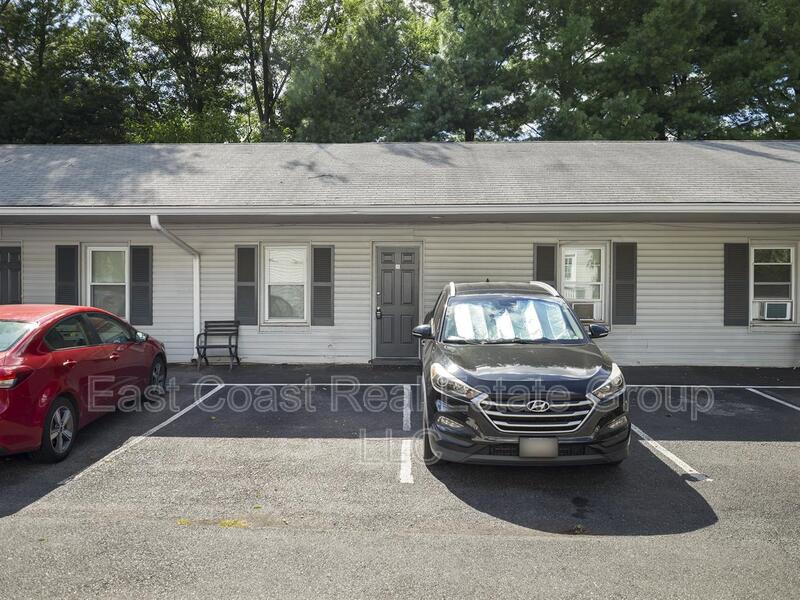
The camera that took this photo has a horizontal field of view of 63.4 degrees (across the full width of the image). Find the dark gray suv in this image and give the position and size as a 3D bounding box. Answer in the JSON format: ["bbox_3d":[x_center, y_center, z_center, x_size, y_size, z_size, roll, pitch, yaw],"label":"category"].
[{"bbox_3d":[1.185,0.665,7.440,1.900,1.650,4.475,0,3,2],"label":"dark gray suv"}]

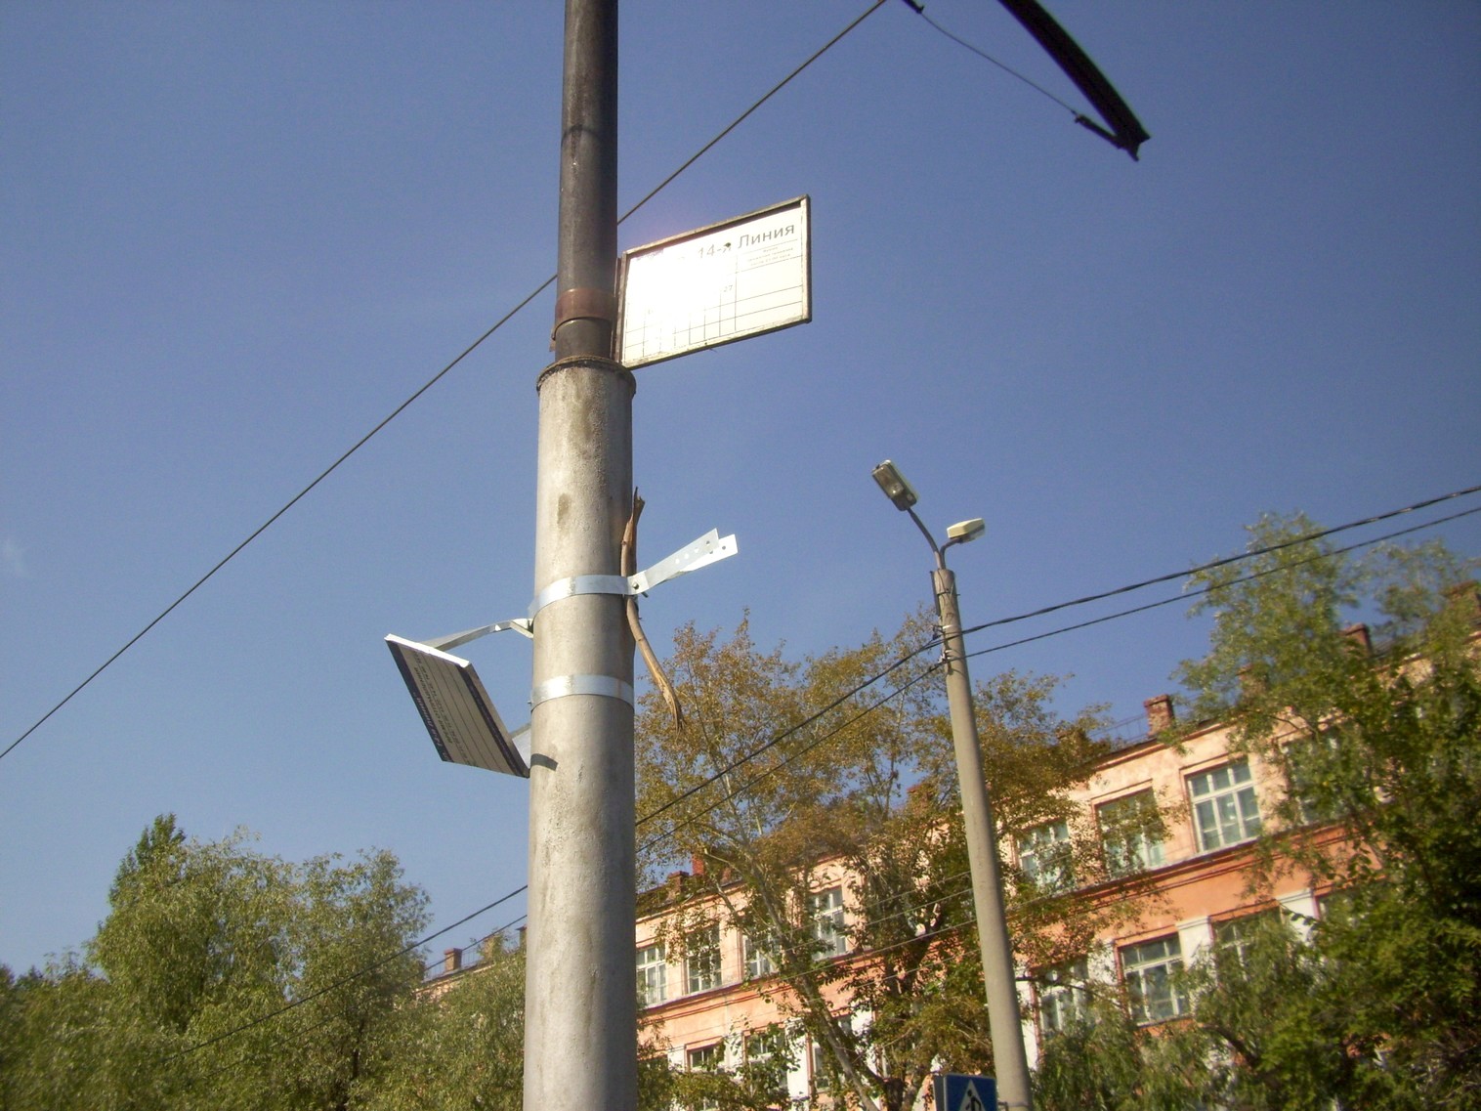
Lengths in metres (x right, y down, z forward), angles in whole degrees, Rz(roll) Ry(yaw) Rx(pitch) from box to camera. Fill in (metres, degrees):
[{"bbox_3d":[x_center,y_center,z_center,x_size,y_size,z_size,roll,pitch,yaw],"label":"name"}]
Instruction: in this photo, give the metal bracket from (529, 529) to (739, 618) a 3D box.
[{"bbox_3d":[-0.285,0.083,3.897,0.675,0.085,0.285,-23,-35,34],"label":"metal bracket"}]

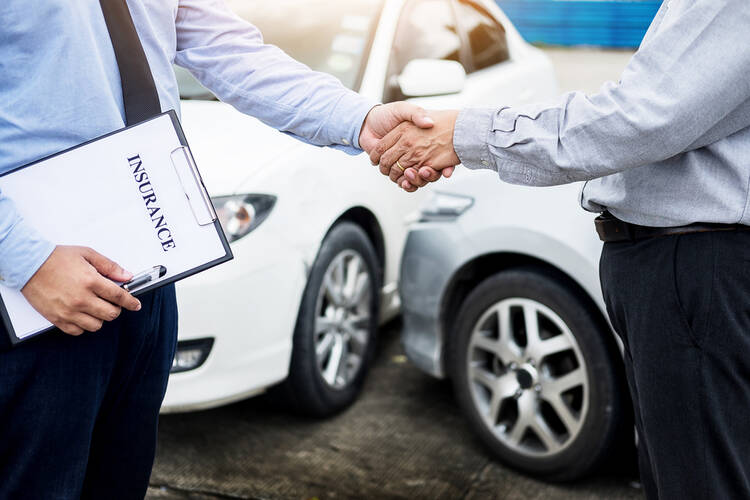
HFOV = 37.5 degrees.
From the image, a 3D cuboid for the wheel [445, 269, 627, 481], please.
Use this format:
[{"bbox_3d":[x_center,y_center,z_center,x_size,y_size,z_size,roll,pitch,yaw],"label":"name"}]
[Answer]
[{"bbox_3d":[0.494,0.347,3.175,0.200,0.620,0.620,-9,13,-40],"label":"wheel"}]

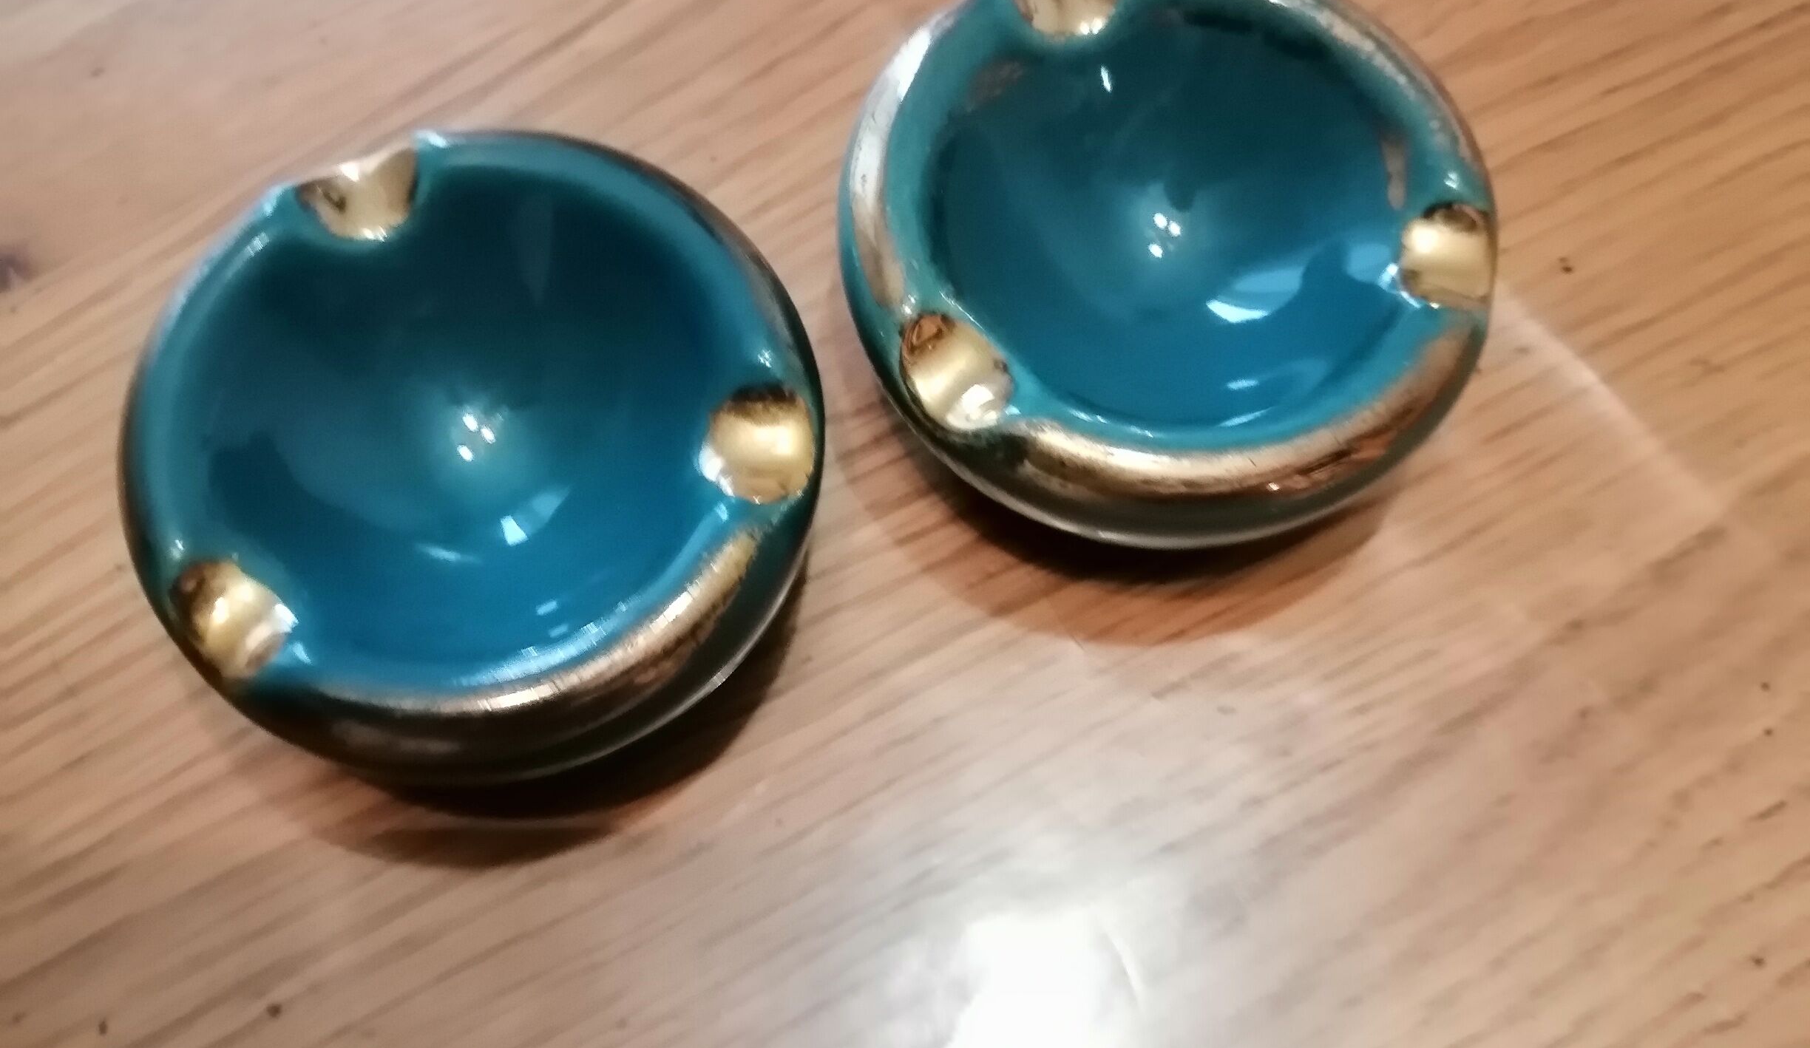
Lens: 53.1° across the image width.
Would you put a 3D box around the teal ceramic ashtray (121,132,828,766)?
[{"bbox_3d":[-0.056,-0.009,0.240,0.090,0.031,0.090,0,67,-2],"label":"teal ceramic ashtray"}]

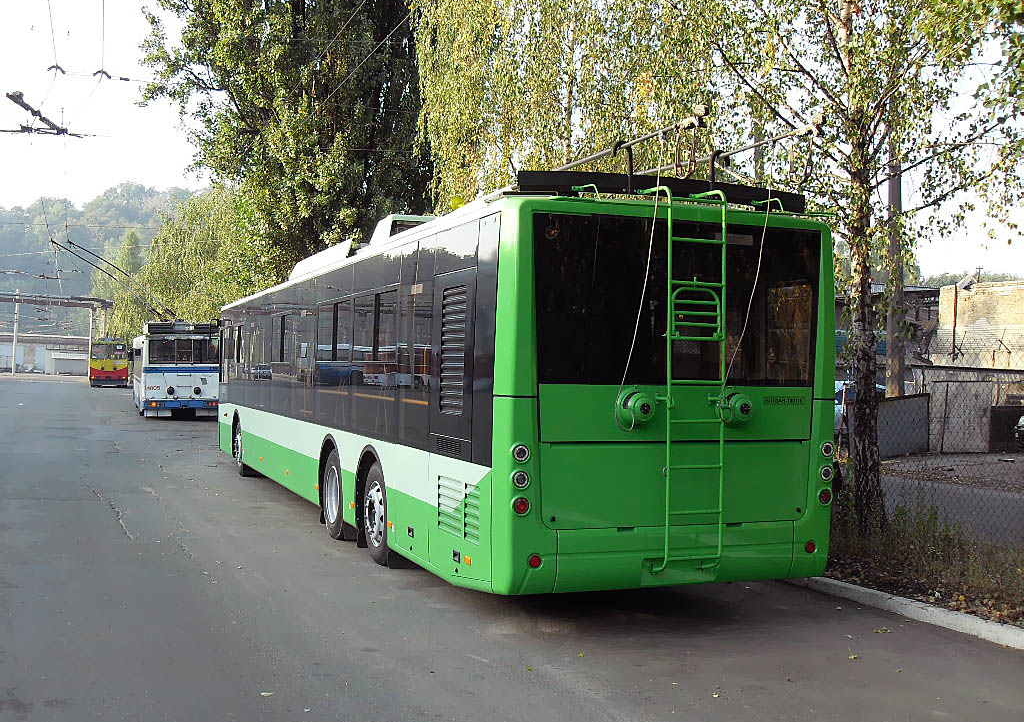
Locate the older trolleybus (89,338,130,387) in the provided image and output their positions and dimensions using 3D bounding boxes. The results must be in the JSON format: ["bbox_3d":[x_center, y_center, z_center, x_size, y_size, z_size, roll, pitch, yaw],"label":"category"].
[{"bbox_3d":[-30.642,0.210,83.235,2.500,3.400,11.600,1,-1,-20],"label":"older trolleybus"}]

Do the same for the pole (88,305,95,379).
[{"bbox_3d":[-39.619,-1.600,103.000,0.250,6.800,0.250,1,-1,-22],"label":"pole"}]

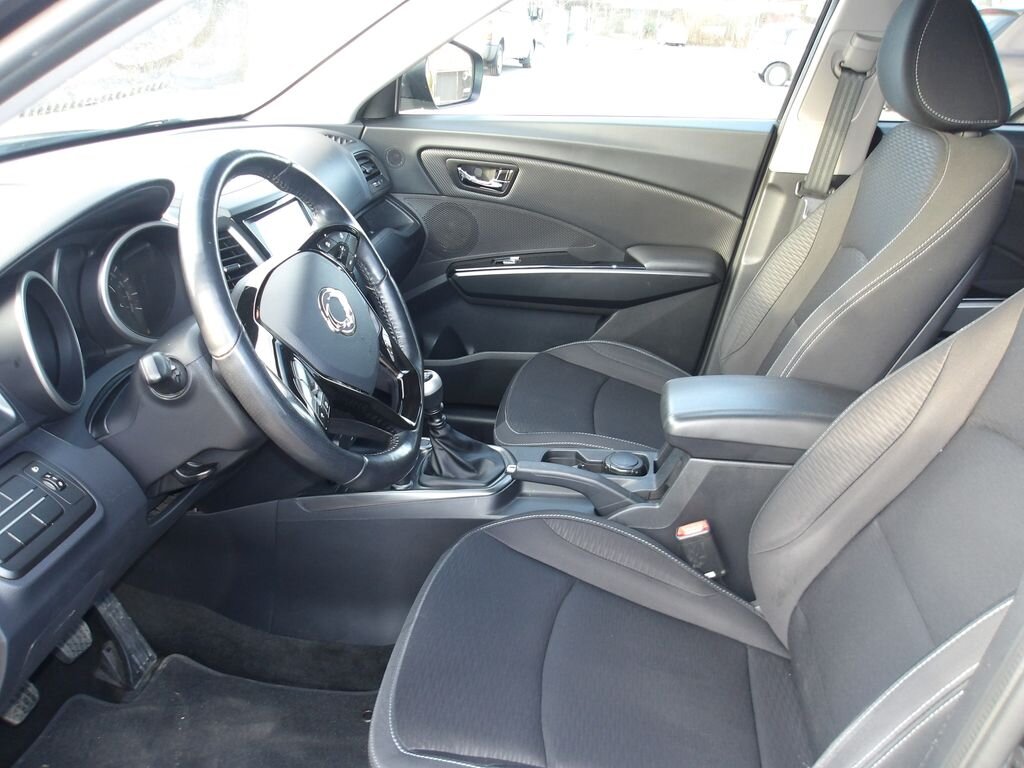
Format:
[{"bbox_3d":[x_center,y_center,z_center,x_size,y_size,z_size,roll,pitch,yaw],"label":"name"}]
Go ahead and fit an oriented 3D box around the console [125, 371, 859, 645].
[{"bbox_3d":[-0.040,0.184,1.308,1.120,0.450,0.265,4,24,8],"label":"console"}]

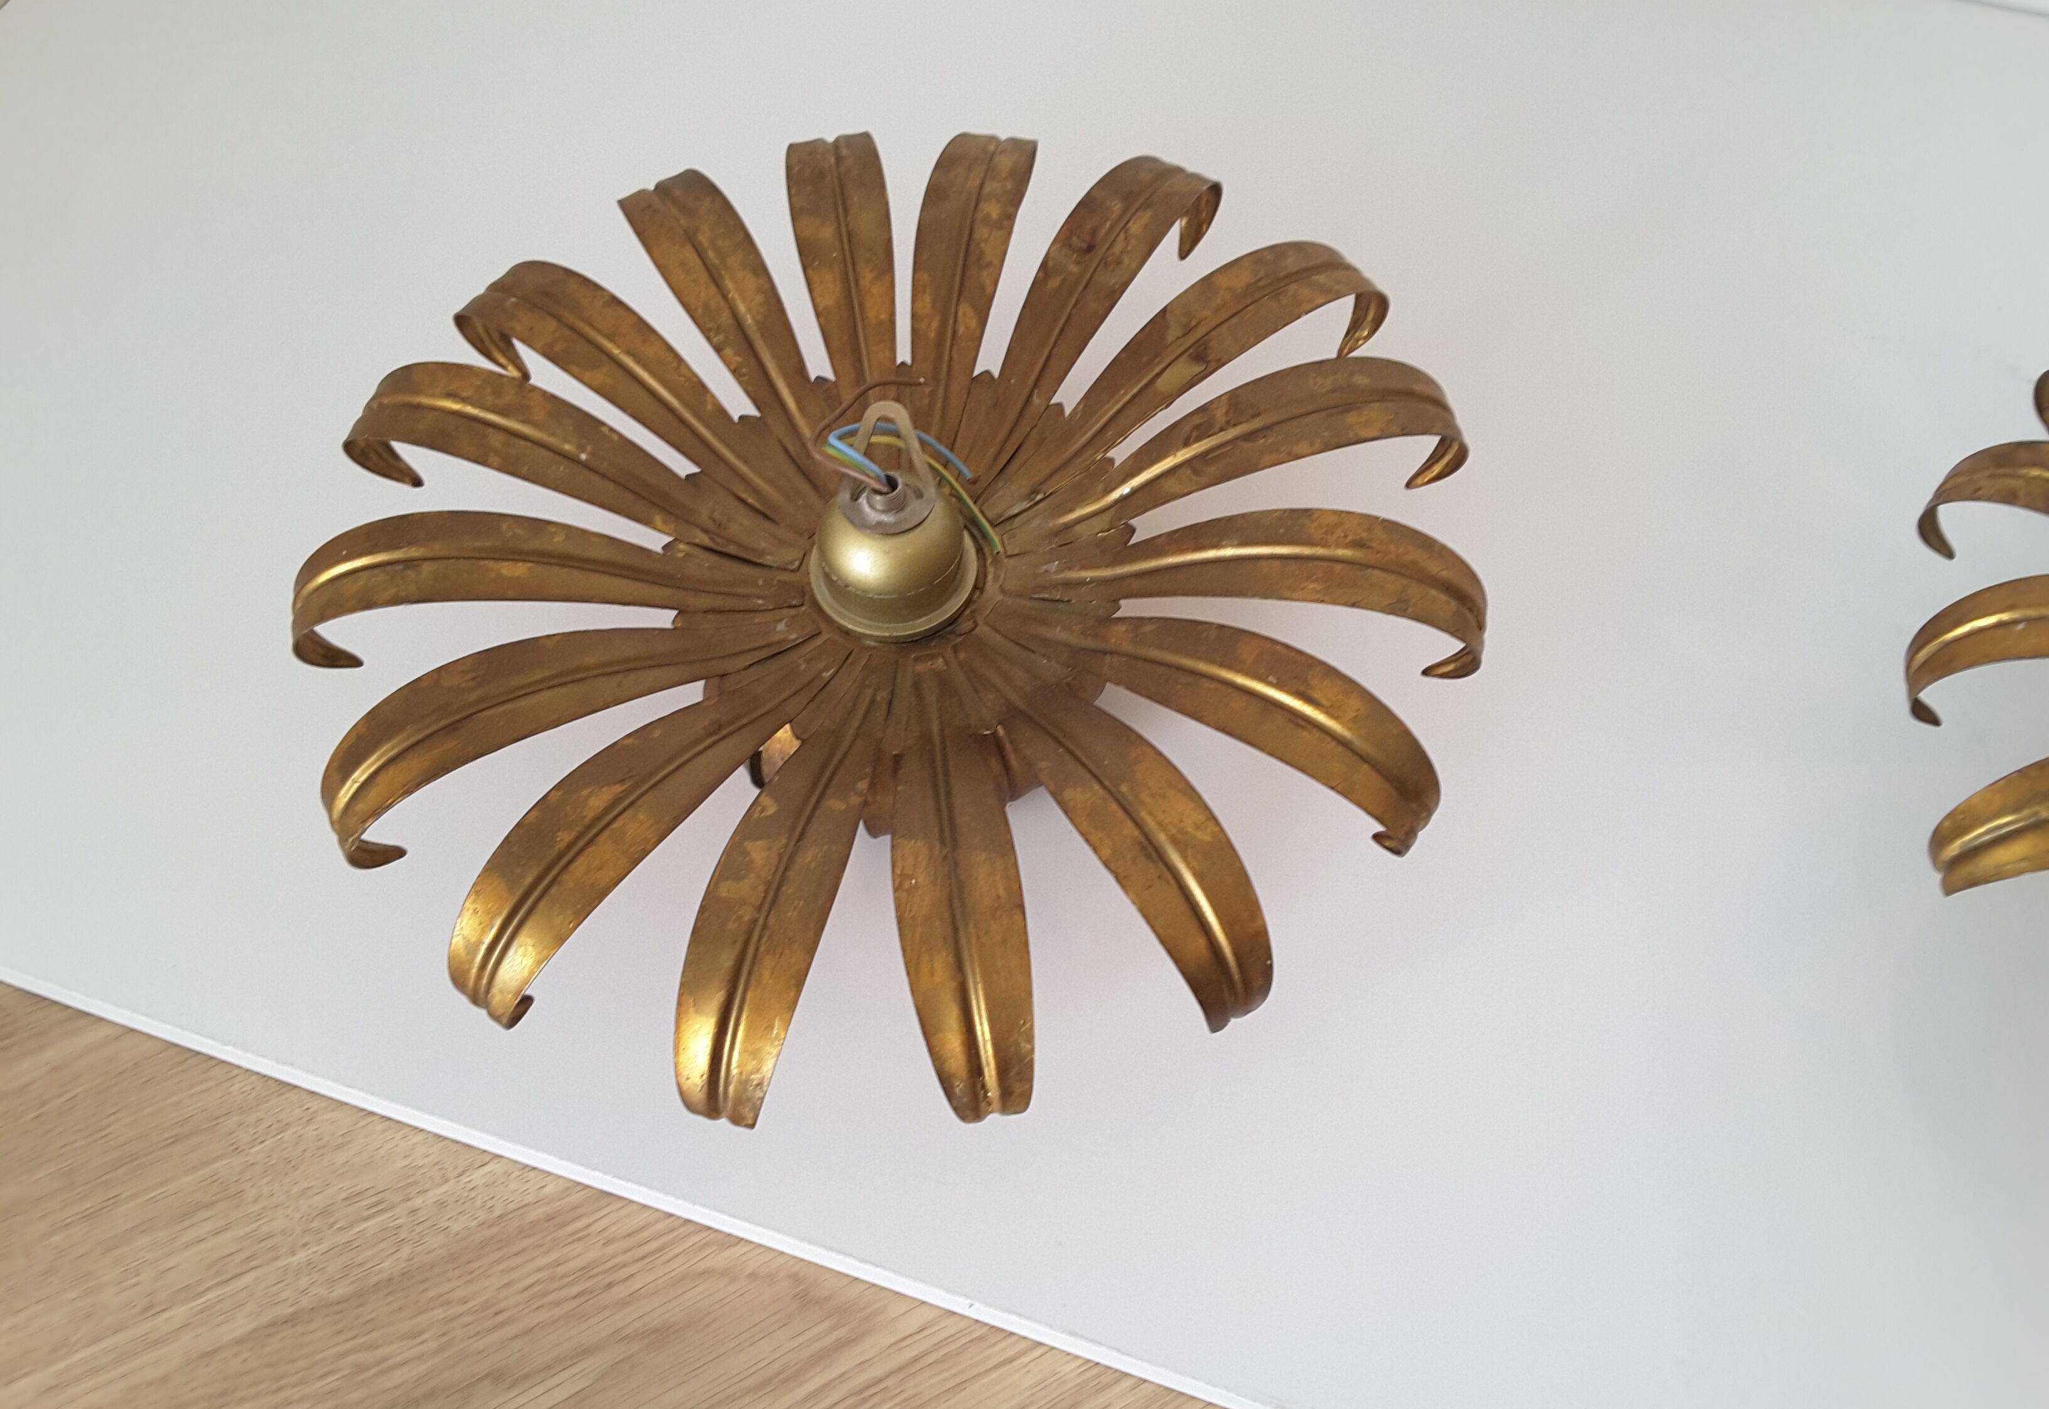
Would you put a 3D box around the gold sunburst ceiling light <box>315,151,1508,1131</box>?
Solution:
[{"bbox_3d":[-0.043,-0.049,0.609,0.390,0.152,0.390,-1,58,2],"label":"gold sunburst ceiling light"}]

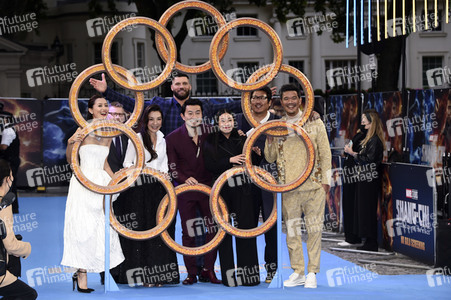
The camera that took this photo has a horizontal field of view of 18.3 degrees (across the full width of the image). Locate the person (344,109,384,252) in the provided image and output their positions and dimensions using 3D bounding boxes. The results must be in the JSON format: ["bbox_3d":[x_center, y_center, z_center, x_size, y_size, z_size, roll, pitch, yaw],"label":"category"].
[{"bbox_3d":[1.680,0.364,17.000,0.480,1.710,0.500,0,1,0],"label":"person"}]

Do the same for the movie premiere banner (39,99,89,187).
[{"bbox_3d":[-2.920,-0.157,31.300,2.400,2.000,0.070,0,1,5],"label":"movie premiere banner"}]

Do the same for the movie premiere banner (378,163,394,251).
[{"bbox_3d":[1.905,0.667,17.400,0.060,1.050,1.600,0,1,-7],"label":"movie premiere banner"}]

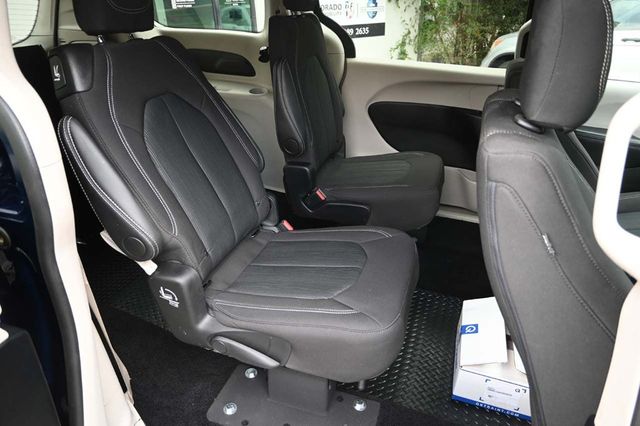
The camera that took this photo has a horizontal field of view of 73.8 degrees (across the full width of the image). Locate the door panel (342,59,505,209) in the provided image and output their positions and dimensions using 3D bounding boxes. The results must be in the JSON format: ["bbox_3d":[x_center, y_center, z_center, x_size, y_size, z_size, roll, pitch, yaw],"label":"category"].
[{"bbox_3d":[0.501,-0.369,2.135,0.850,0.720,0.130,9,30,15],"label":"door panel"}]

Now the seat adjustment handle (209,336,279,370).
[{"bbox_3d":[-0.187,0.349,1.073,0.175,0.046,0.032,20,32,8],"label":"seat adjustment handle"}]

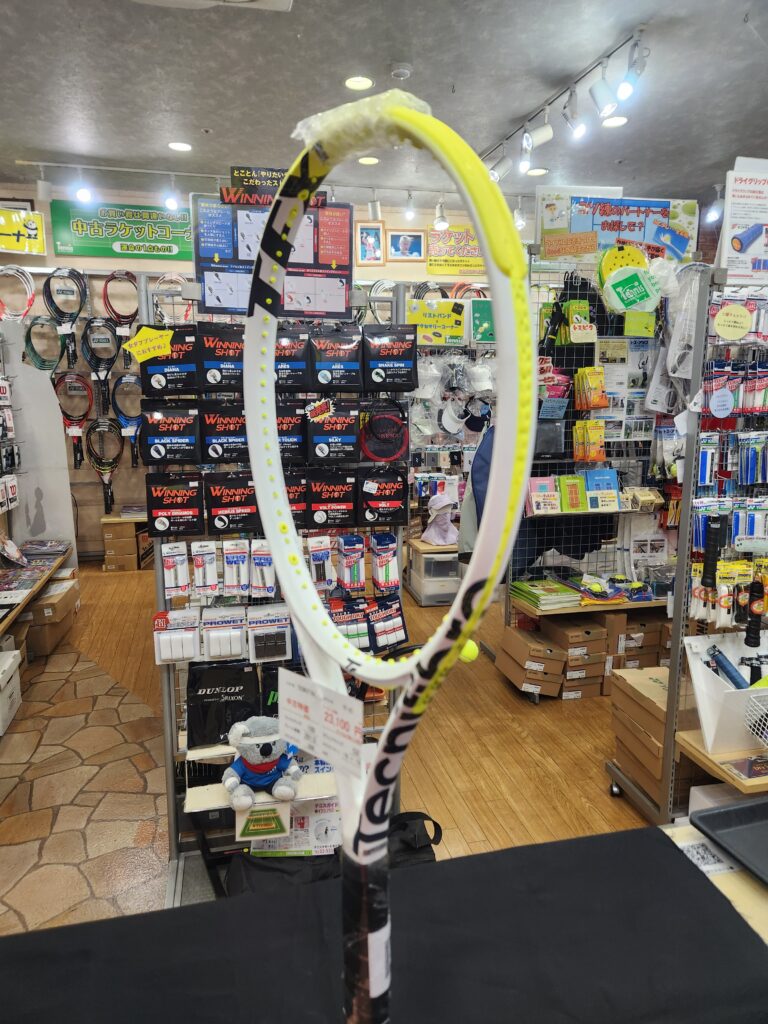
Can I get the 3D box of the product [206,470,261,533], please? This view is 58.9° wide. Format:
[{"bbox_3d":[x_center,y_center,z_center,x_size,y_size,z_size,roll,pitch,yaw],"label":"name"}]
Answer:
[{"bbox_3d":[-0.368,-0.021,1.652,0.131,0.149,0.022,-2,10,-15],"label":"product"}]

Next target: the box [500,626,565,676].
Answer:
[{"bbox_3d":[0.761,0.704,3.460,0.209,0.112,0.300,11,7,-15],"label":"box"}]

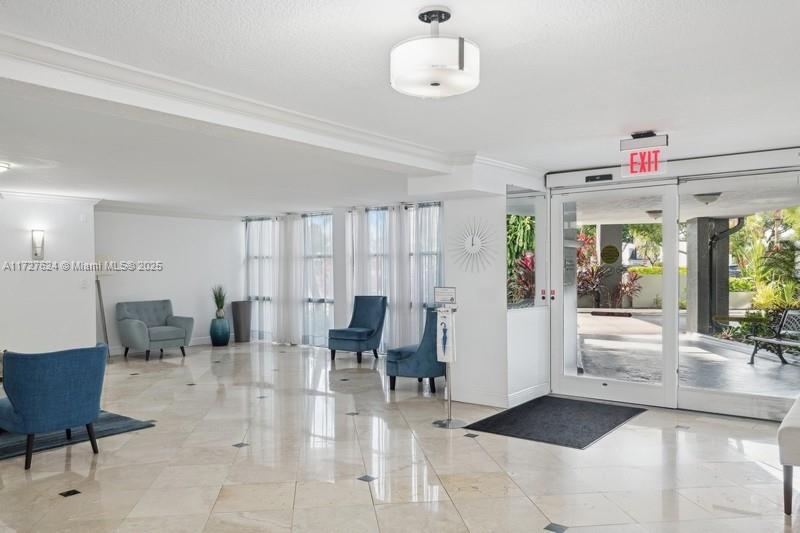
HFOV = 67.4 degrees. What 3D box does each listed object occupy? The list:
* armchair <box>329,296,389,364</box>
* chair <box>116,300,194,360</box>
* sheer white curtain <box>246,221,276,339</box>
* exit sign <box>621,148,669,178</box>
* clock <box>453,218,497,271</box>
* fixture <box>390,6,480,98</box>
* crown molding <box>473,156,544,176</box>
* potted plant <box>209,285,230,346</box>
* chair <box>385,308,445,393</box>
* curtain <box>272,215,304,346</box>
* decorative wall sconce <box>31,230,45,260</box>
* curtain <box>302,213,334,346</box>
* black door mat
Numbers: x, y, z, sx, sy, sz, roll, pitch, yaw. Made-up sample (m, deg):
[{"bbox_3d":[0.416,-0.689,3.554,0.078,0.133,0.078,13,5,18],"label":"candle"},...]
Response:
[{"bbox_3d":[-0.637,0.938,9.105,0.570,0.930,0.700,0,0,35],"label":"armchair"},{"bbox_3d":[-3.932,1.026,9.712,0.870,0.870,0.790,0,-1,-45],"label":"chair"},{"bbox_3d":[-2.699,0.266,11.477,0.950,2.340,0.120,-1,-1,37],"label":"sheer white curtain"},{"bbox_3d":[1.915,-0.808,4.680,0.345,0.215,0.040,-1,-1,37],"label":"exit sign"},{"bbox_3d":[0.758,-0.224,6.100,0.560,0.560,0.050,-1,-1,37],"label":"clock"},{"bbox_3d":[0.146,-0.900,2.480,0.365,0.295,0.365,0,0,0],"label":"fixture"},{"bbox_3d":[1.123,-0.976,5.911,0.085,0.095,1.470,0,0,38],"label":"crown molding"},{"bbox_3d":[-3.352,0.911,11.150,0.370,1.130,0.370,0,0,0],"label":"potted plant"},{"bbox_3d":[0.268,0.932,6.920,0.680,0.930,0.560,0,0,24],"label":"chair"},{"bbox_3d":[-2.037,0.222,10.902,0.800,2.360,0.100,0,0,38],"label":"curtain"},{"bbox_3d":[-4.723,-0.274,7.831,0.100,0.385,0.145,0,0,38],"label":"decorative wall sconce"},{"bbox_3d":[-1.427,0.218,10.432,0.770,2.360,0.100,0,0,38],"label":"curtain"},{"bbox_3d":[1.486,1.383,5.512,1.035,0.012,1.645,0,0,38],"label":"black door mat"}]

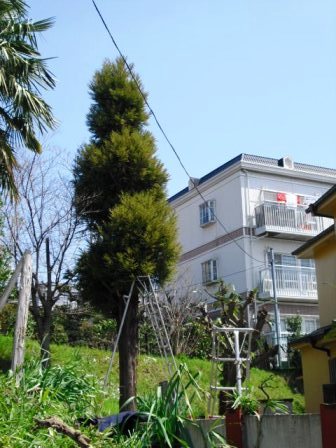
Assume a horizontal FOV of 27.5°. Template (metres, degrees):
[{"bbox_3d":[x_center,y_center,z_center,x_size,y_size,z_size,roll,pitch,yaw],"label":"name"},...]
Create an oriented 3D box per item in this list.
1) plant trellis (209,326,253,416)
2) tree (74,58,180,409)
[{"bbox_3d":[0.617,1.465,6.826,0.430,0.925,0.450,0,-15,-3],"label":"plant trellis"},{"bbox_3d":[-0.762,-0.036,12.893,1.950,6.872,1.900,-1,-16,0],"label":"tree"}]

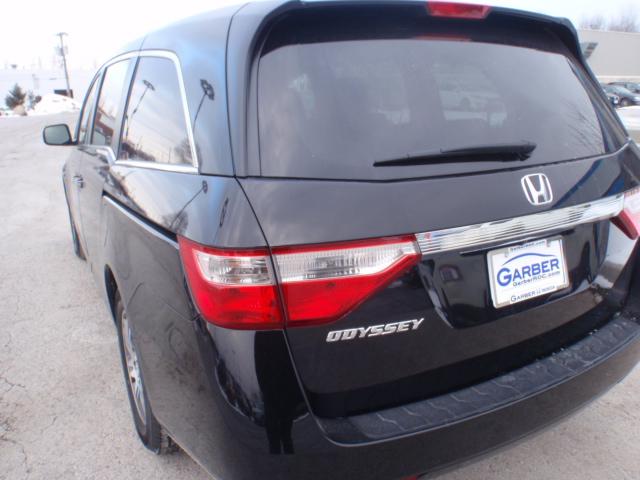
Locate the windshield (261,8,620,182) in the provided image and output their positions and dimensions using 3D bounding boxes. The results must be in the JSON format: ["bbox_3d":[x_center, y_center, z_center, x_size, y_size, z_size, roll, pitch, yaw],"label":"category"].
[{"bbox_3d":[0.474,-0.436,1.559,1.360,0.510,0.170,-10,-16,-27],"label":"windshield"}]

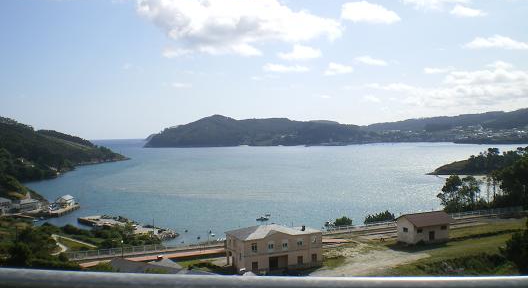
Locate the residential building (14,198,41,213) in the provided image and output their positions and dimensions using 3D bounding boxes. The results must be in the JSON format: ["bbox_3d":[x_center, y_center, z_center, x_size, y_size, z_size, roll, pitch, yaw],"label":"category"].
[{"bbox_3d":[-121.820,31.540,298.859,6.000,5.300,11.500,0,1,30],"label":"residential building"}]

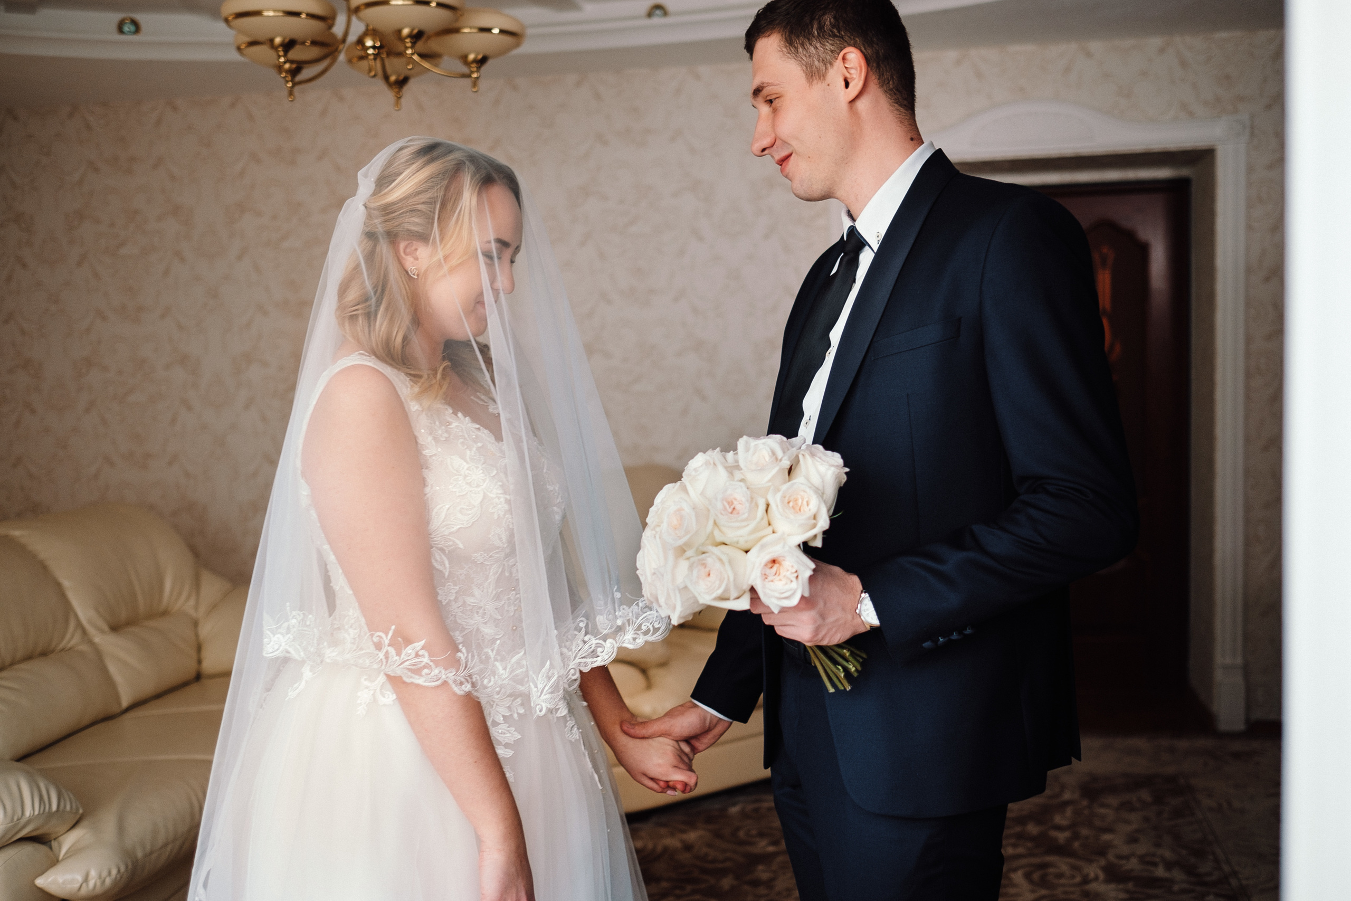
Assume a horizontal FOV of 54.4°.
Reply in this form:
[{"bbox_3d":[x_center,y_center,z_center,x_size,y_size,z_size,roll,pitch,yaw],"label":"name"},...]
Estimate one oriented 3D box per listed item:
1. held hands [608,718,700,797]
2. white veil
[{"bbox_3d":[-0.026,0.386,1.649,0.120,0.100,0.100,-2,6,0],"label":"held hands"},{"bbox_3d":[-0.293,0.178,1.515,0.560,1.050,0.470,0,7,25],"label":"white veil"}]

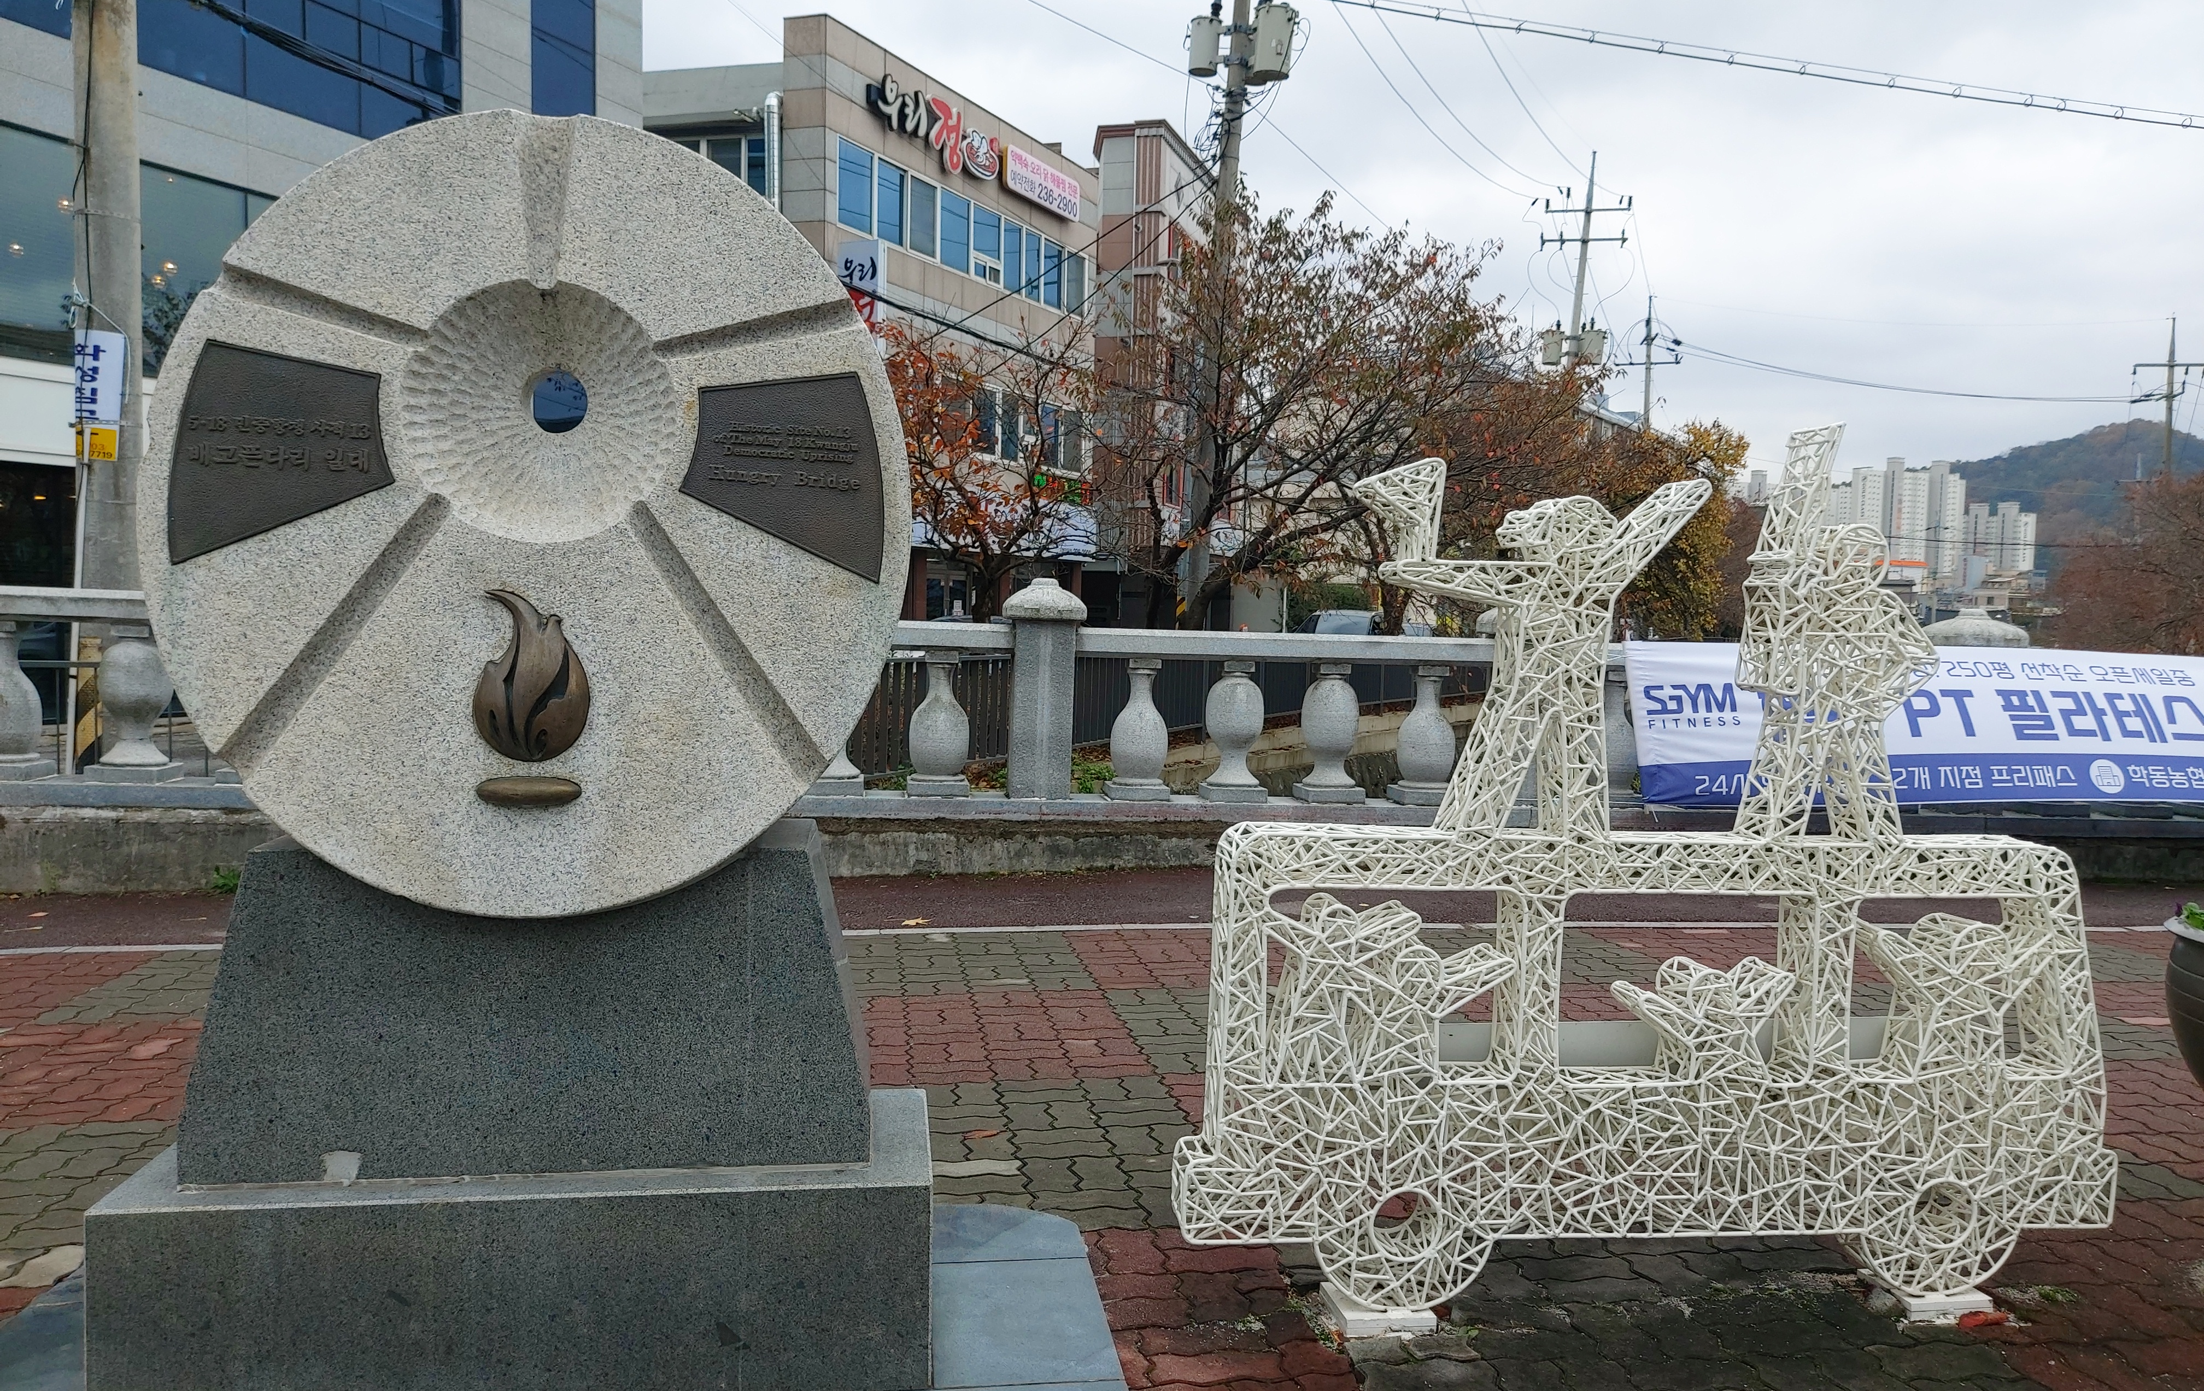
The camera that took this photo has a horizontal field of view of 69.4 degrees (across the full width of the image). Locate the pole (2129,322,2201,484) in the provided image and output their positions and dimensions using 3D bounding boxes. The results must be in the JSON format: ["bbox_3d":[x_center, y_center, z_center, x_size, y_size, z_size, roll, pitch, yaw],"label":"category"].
[{"bbox_3d":[40.625,-7.577,60.821,2.500,13.590,0.800,2,3,25],"label":"pole"}]

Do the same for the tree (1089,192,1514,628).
[{"bbox_3d":[2.703,-3.108,22.174,5.300,7.380,4.900,2,3,25],"label":"tree"}]

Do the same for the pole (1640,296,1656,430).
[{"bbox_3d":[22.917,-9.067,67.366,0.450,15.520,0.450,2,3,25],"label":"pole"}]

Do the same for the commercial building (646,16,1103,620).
[{"bbox_3d":[-6.931,-5.895,33.626,10.000,11.630,10.530,2,3,25],"label":"commercial building"}]

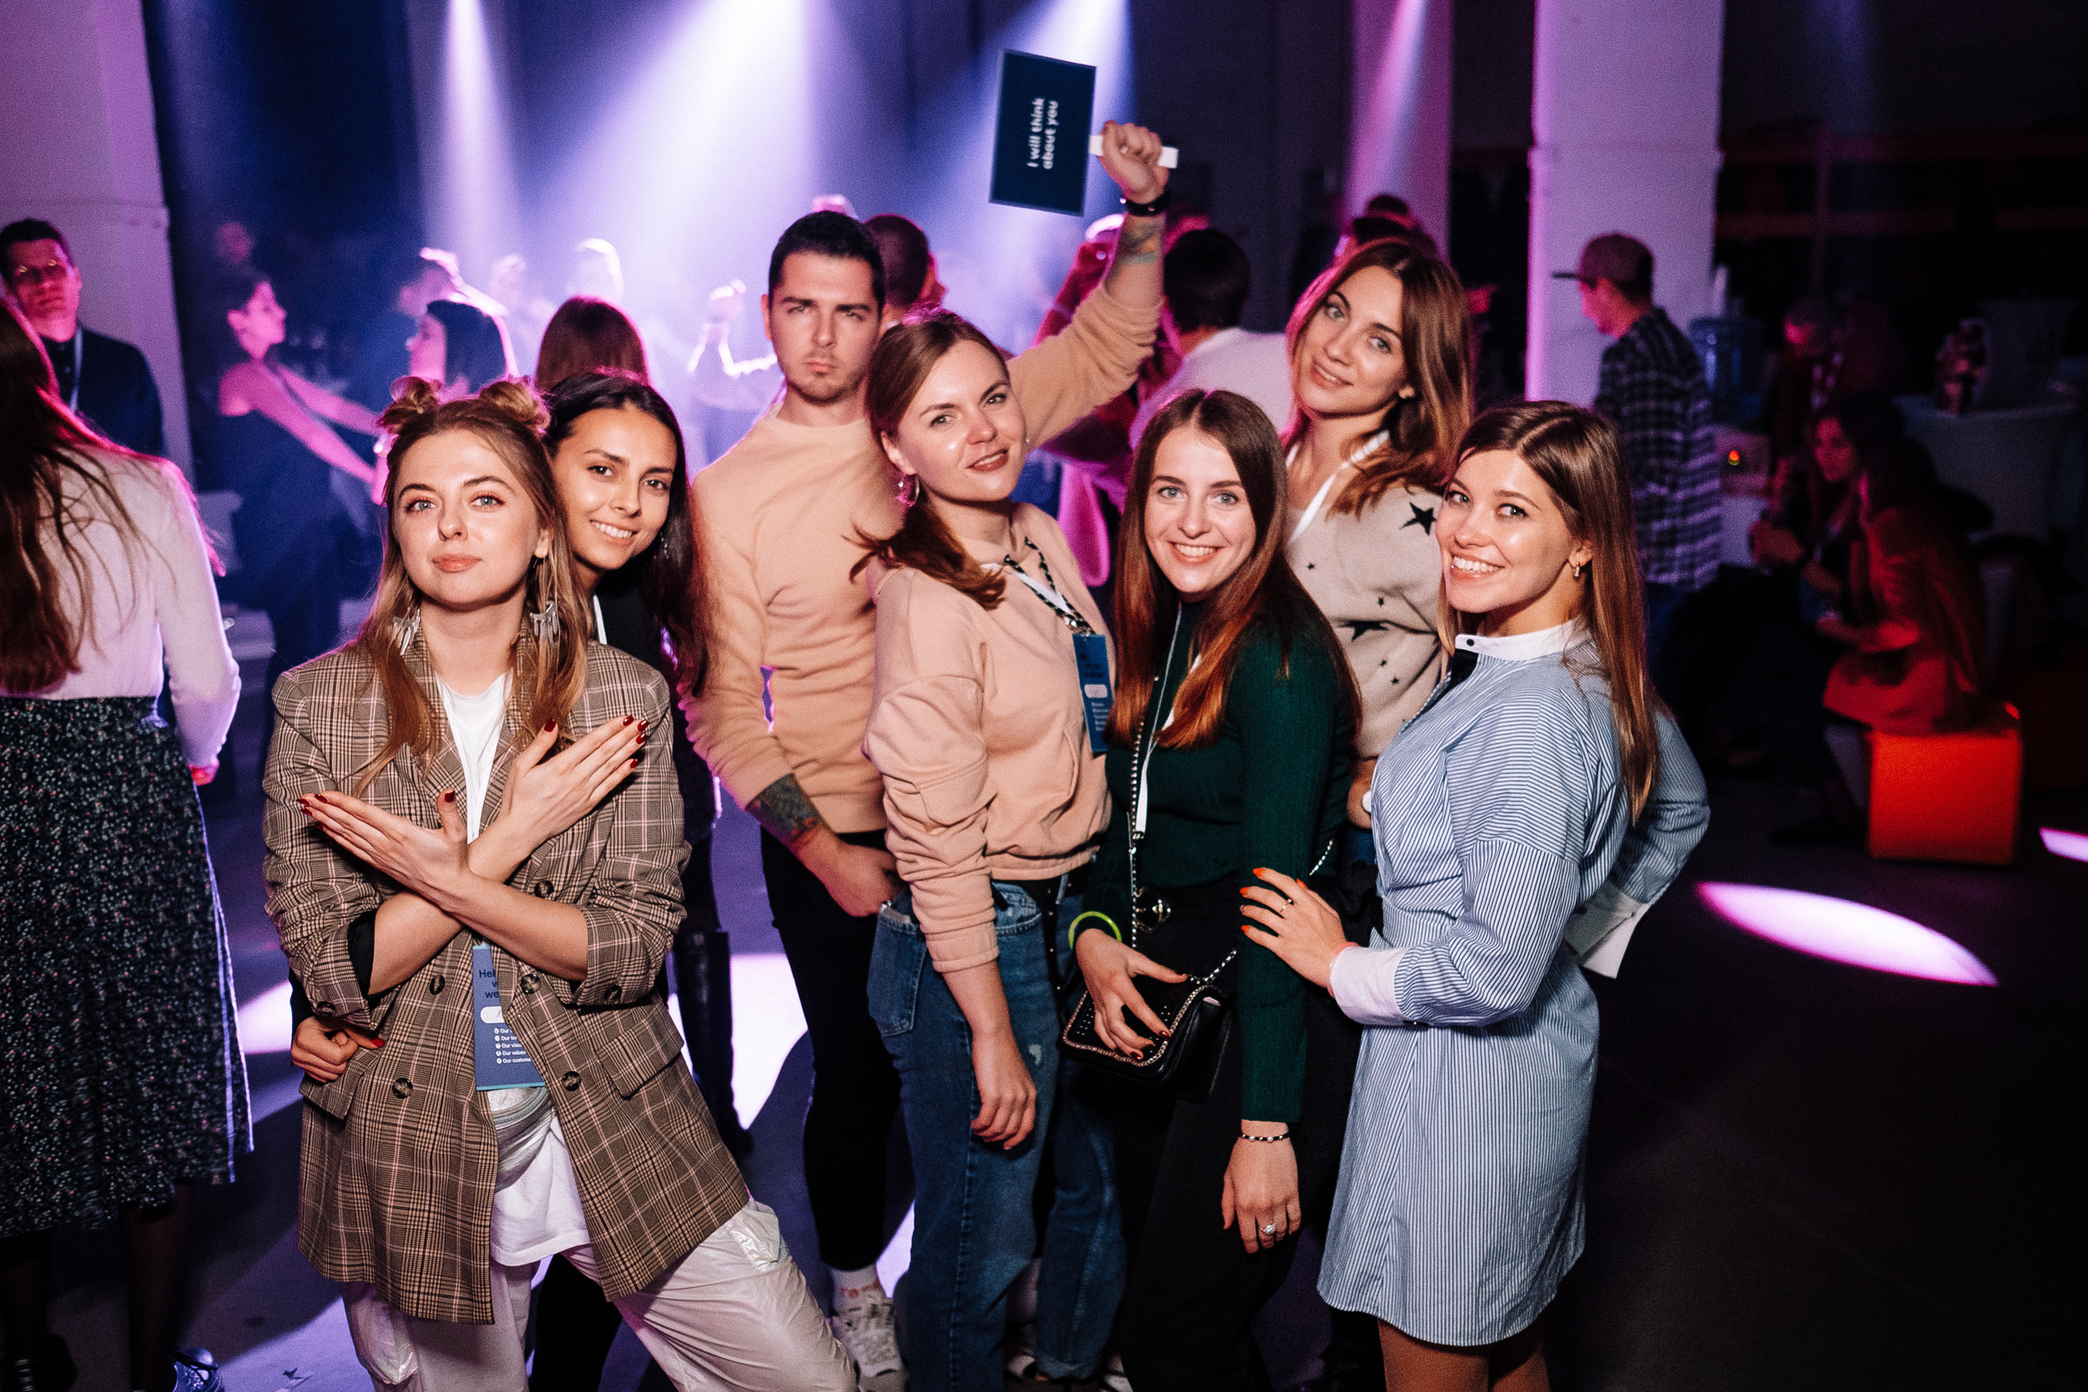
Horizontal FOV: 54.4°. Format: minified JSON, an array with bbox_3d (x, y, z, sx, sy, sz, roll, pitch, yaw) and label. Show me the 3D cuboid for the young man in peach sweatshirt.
[{"bbox_3d":[-0.166,0.133,2.933,0.640,1.850,0.450,-3,12,-7],"label":"young man in peach sweatshirt"}]

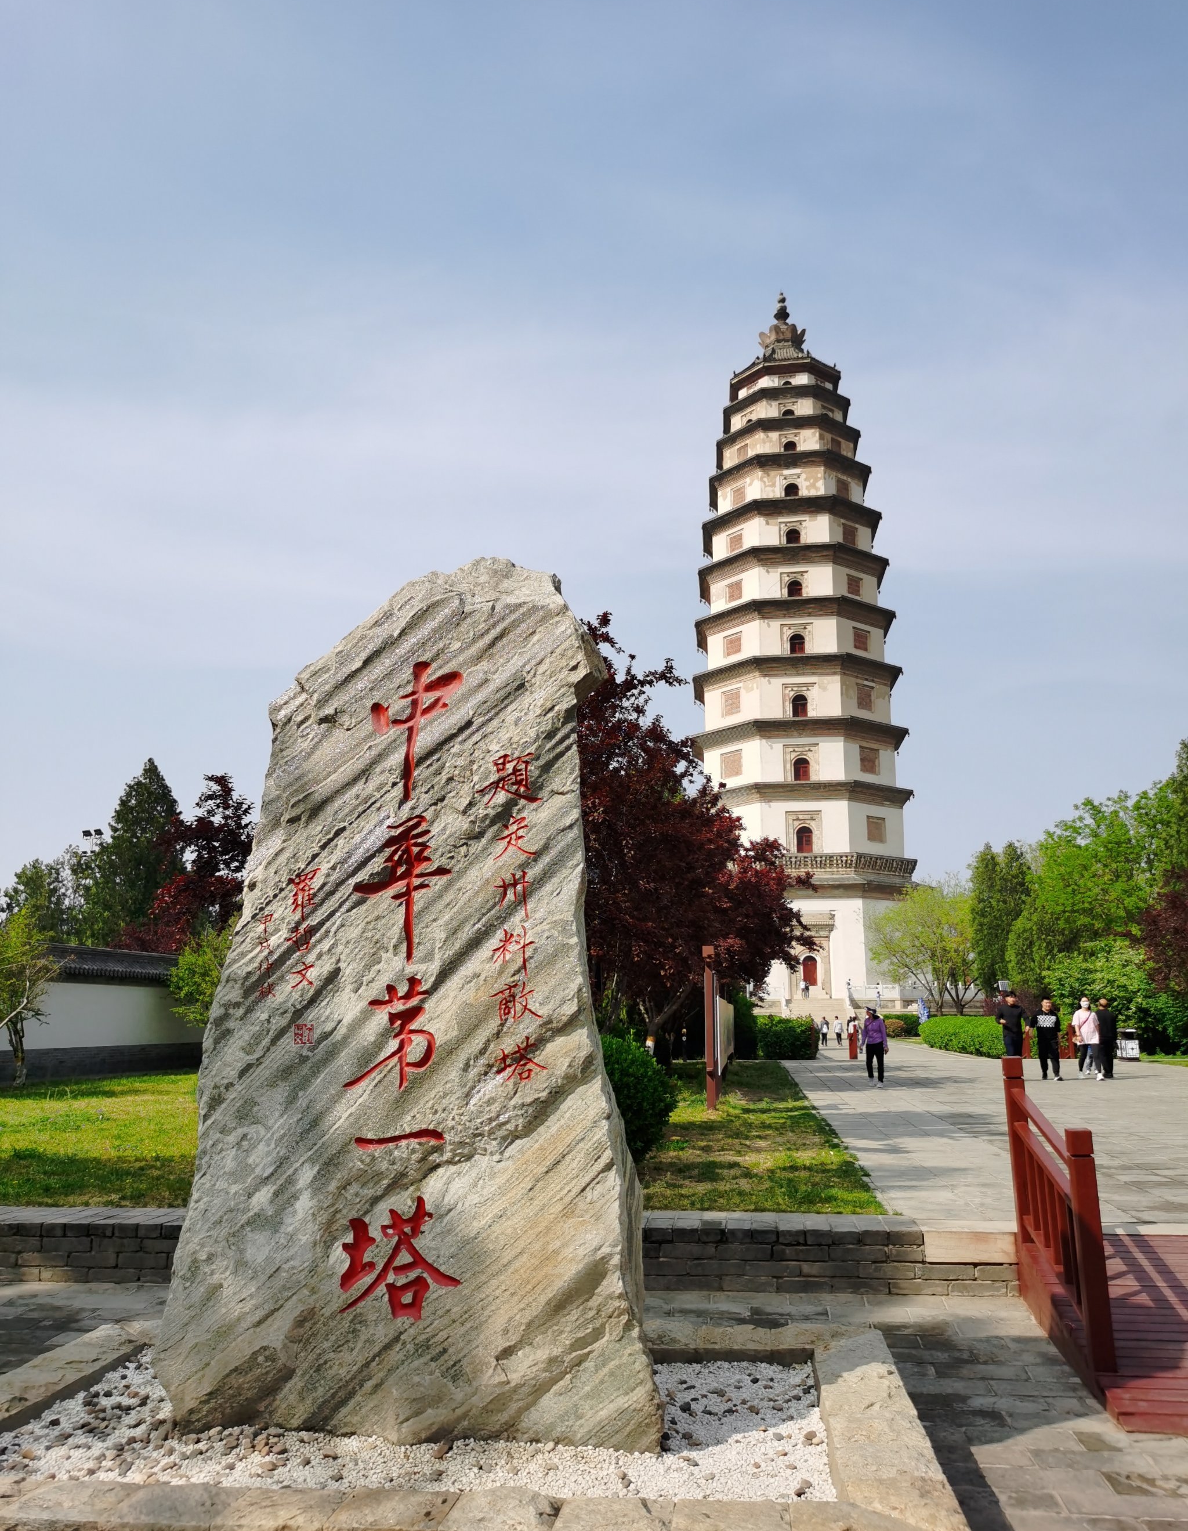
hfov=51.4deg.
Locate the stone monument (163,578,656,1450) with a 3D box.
[{"bbox_3d":[-0.630,0.786,4.862,1.760,3.280,0.620,-1,-12,7],"label":"stone monument"}]

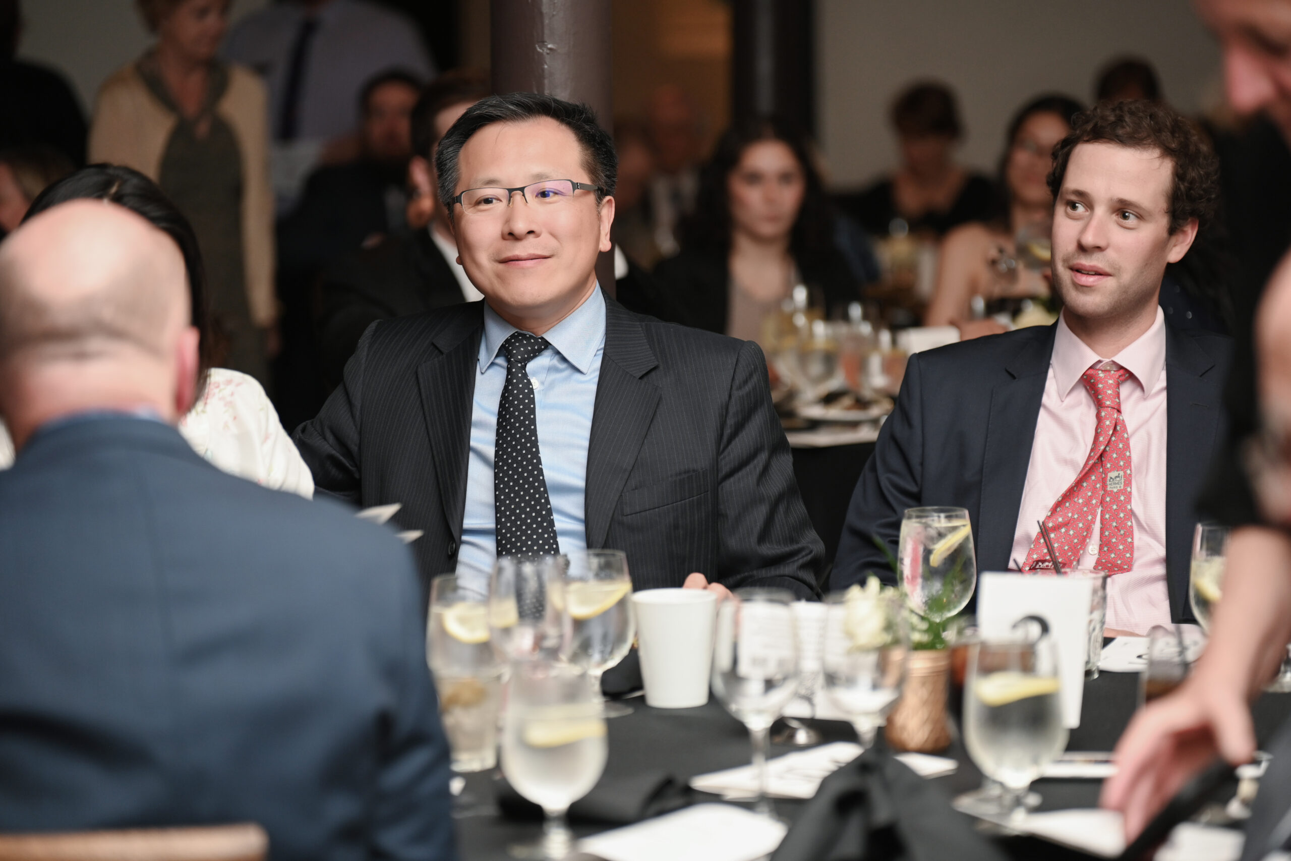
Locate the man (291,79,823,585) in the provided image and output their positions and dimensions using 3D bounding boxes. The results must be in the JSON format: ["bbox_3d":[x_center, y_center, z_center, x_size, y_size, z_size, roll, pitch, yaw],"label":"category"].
[{"bbox_3d":[-0.093,0.324,4.660,0.630,1.310,0.800,2,6,16],"label":"man"}]

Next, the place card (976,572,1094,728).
[{"bbox_3d":[0.362,0.207,4.250,0.109,0.142,0.015,3,0,14],"label":"place card"}]

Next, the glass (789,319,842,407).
[{"bbox_3d":[0.264,-0.100,7.049,0.080,0.149,0.080,0,6,0],"label":"glass"}]

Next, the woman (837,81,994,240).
[{"bbox_3d":[0.692,-0.271,11.380,0.500,1.202,0.750,-1,6,3],"label":"woman"}]

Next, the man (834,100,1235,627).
[{"bbox_3d":[0.497,0.314,4.836,0.580,1.322,0.800,-1,6,5],"label":"man"}]

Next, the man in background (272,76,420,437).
[{"bbox_3d":[-0.555,-0.160,10.068,0.560,1.285,0.780,-2,6,-12],"label":"man in background"}]

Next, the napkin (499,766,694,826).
[{"bbox_3d":[-0.044,0.303,3.788,0.170,0.036,0.110,0,6,0],"label":"napkin"}]

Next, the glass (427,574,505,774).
[{"bbox_3d":[-0.162,0.222,4.156,0.083,0.163,0.083,-1,6,0],"label":"glass"}]

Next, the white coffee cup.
[{"bbox_3d":[0.029,0.211,4.335,0.081,0.106,0.081,0,6,0],"label":"white coffee cup"}]

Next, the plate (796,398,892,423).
[{"bbox_3d":[0.335,-0.032,7.600,0.165,0.025,0.165,-1,6,0],"label":"plate"}]

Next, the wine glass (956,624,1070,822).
[{"bbox_3d":[0.307,0.252,3.738,0.082,0.150,0.082,0,6,0],"label":"wine glass"}]

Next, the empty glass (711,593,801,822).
[{"bbox_3d":[0.094,0.235,3.868,0.075,0.184,0.075,-1,6,0],"label":"empty glass"}]

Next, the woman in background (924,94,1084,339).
[{"bbox_3d":[0.711,-0.034,8.544,0.480,1.200,0.700,1,6,8],"label":"woman in background"}]

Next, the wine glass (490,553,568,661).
[{"bbox_3d":[-0.106,0.205,4.125,0.077,0.160,0.077,0,6,0],"label":"wine glass"}]

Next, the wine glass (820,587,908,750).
[{"bbox_3d":[0.188,0.233,3.877,0.075,0.183,0.075,-1,6,0],"label":"wine glass"}]

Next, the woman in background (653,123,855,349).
[{"bbox_3d":[0.206,0.034,7.998,0.480,1.180,0.700,-1,6,-8],"label":"woman in background"}]

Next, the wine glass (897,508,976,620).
[{"bbox_3d":[0.300,0.156,4.643,0.080,0.149,0.080,0,6,0],"label":"wine glass"}]

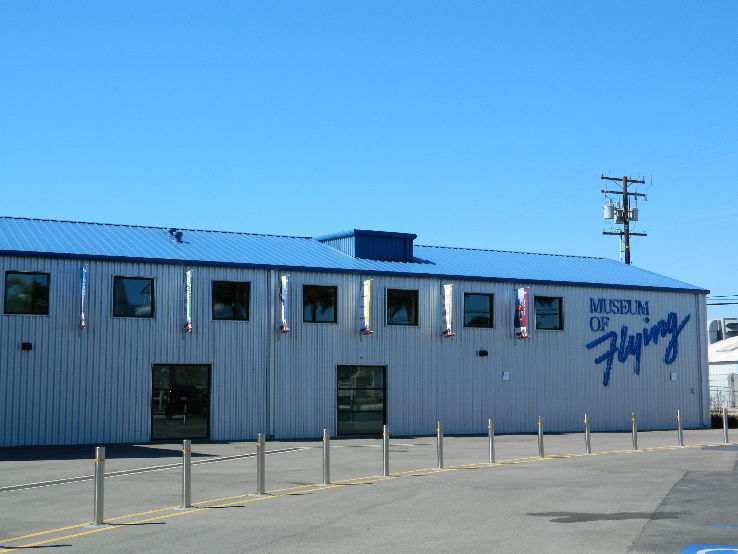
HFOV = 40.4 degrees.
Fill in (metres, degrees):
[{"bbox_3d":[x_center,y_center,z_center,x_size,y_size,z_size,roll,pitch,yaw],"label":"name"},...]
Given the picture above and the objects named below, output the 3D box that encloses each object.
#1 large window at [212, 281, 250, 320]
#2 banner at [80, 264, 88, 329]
[{"bbox_3d":[-4.331,0.765,31.620,1.231,1.231,0.100,3,-7,-26],"label":"large window"},{"bbox_3d":[-8.316,0.588,29.235,0.060,1.827,0.740,3,-7,-25],"label":"banner"}]

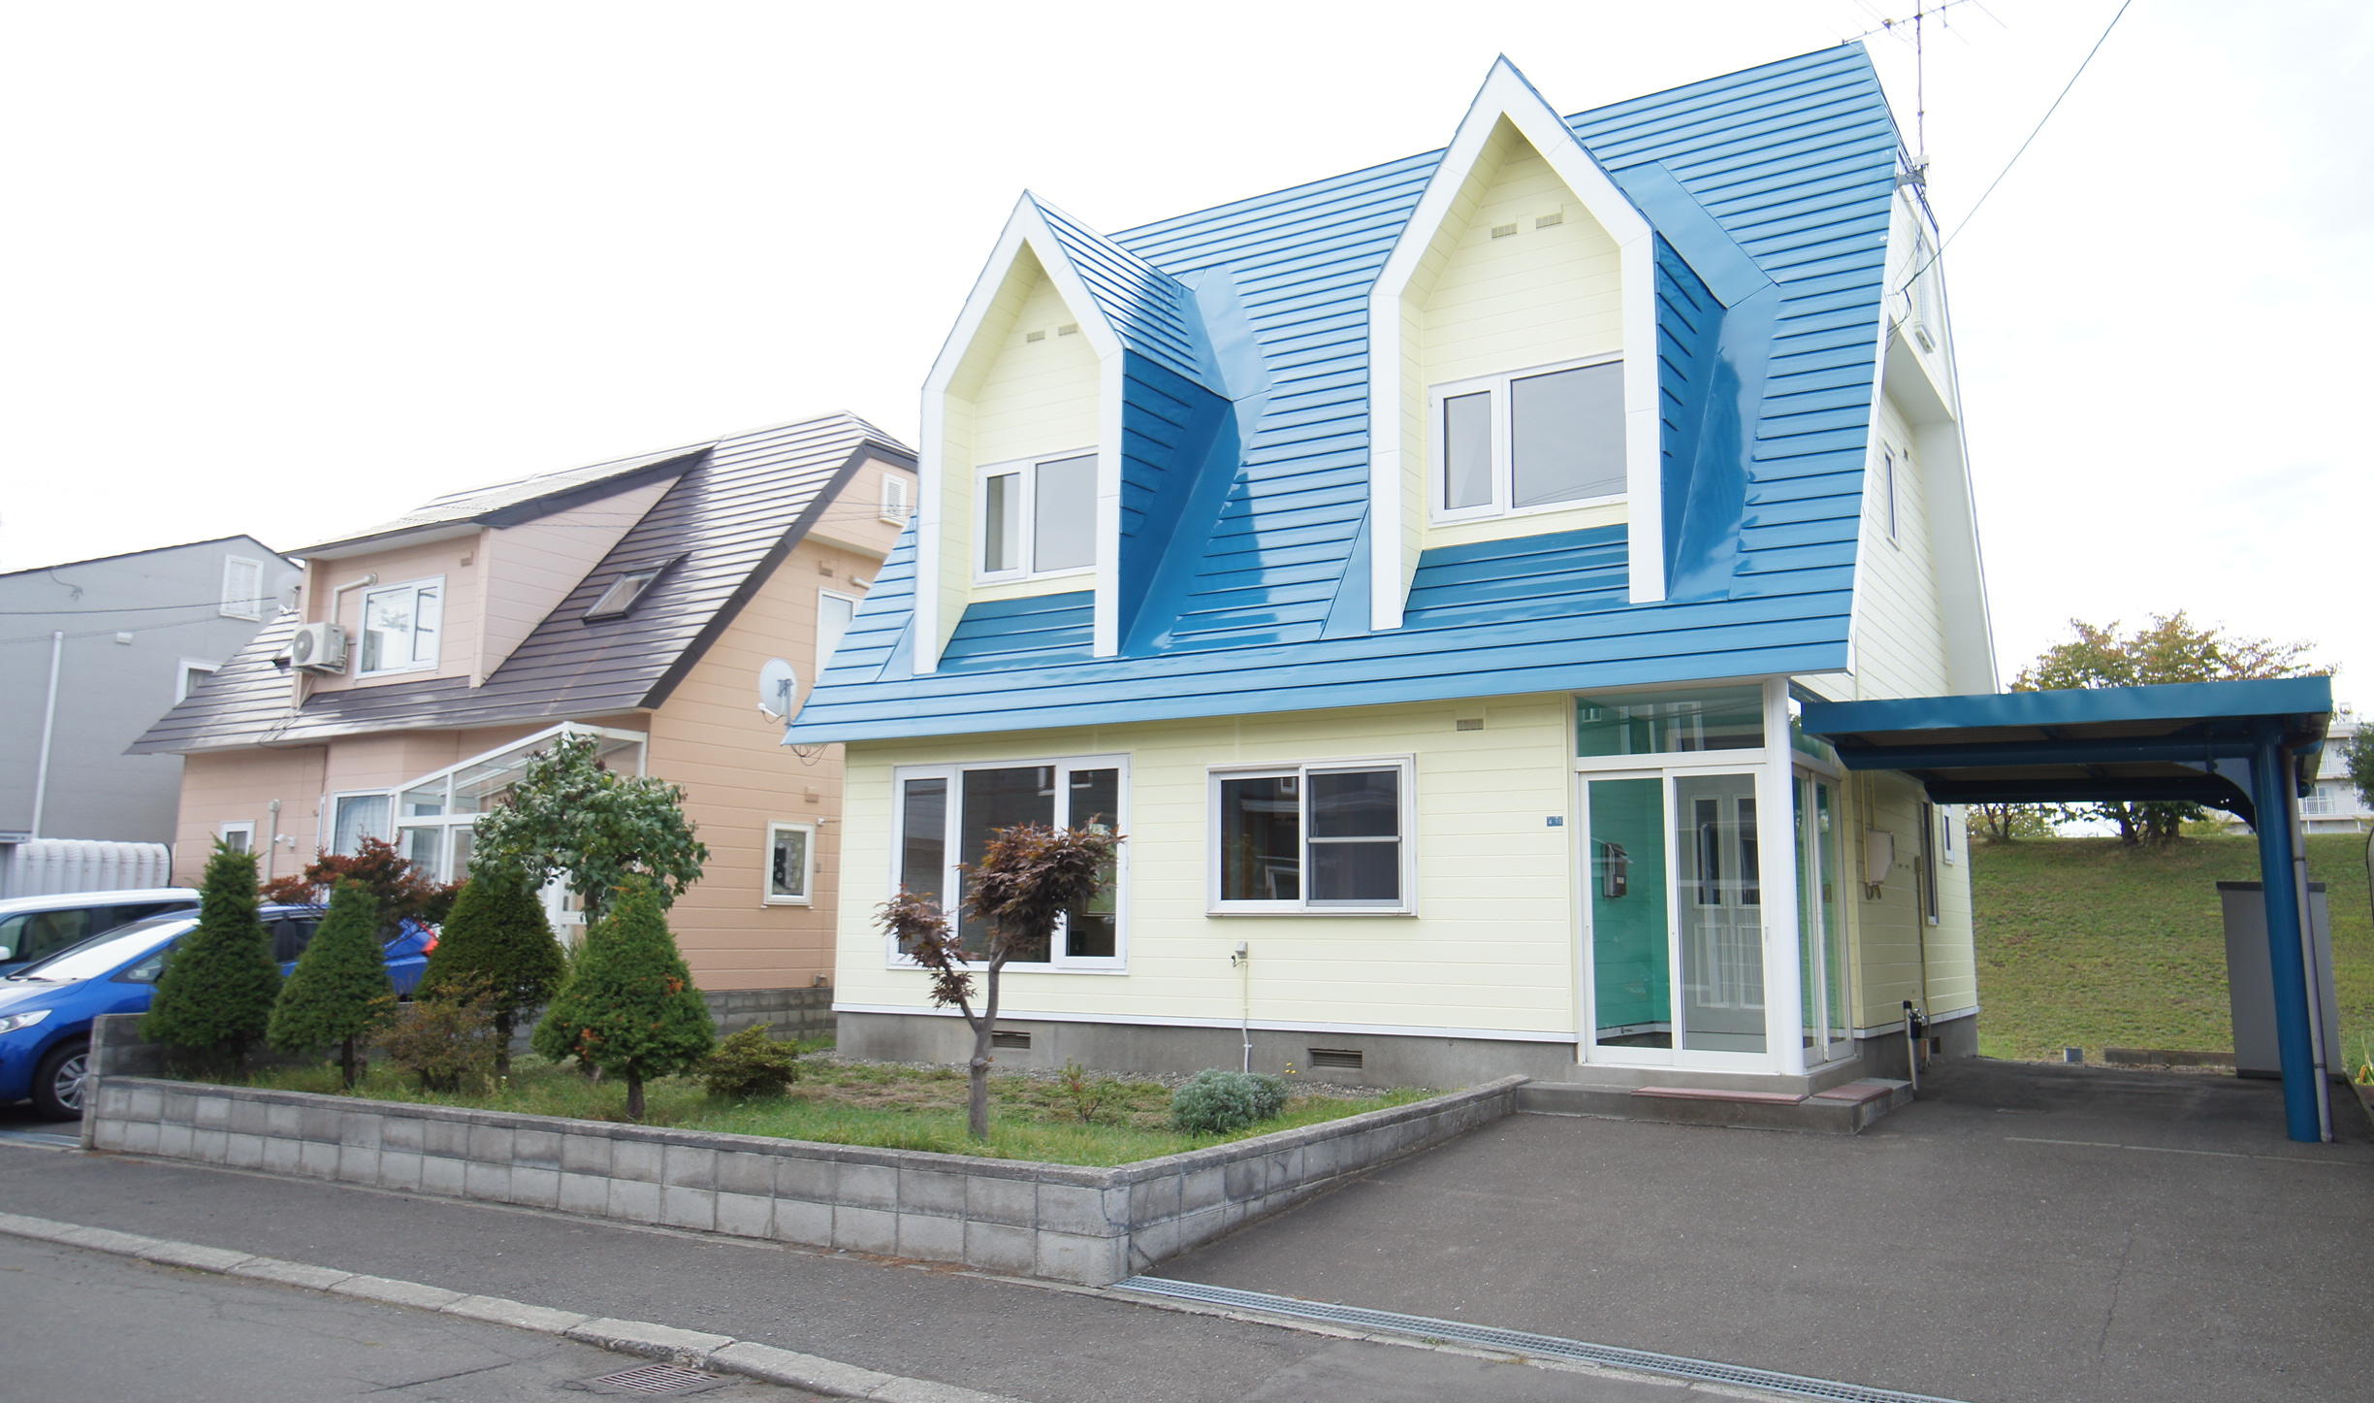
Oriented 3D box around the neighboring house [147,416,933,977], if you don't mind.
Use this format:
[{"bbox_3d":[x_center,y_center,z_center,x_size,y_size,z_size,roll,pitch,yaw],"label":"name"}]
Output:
[{"bbox_3d":[-8.150,0.399,22.822,10.500,7.700,7.700,-4,-9,32],"label":"neighboring house"}]

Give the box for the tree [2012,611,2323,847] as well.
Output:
[{"bbox_3d":[13.386,0.329,22.479,3.500,3.150,3.400,-4,-9,32],"label":"tree"}]

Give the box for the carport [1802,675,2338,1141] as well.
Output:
[{"bbox_3d":[6.613,1.559,11.989,2.840,2.690,5.400,-4,-9,32],"label":"carport"}]

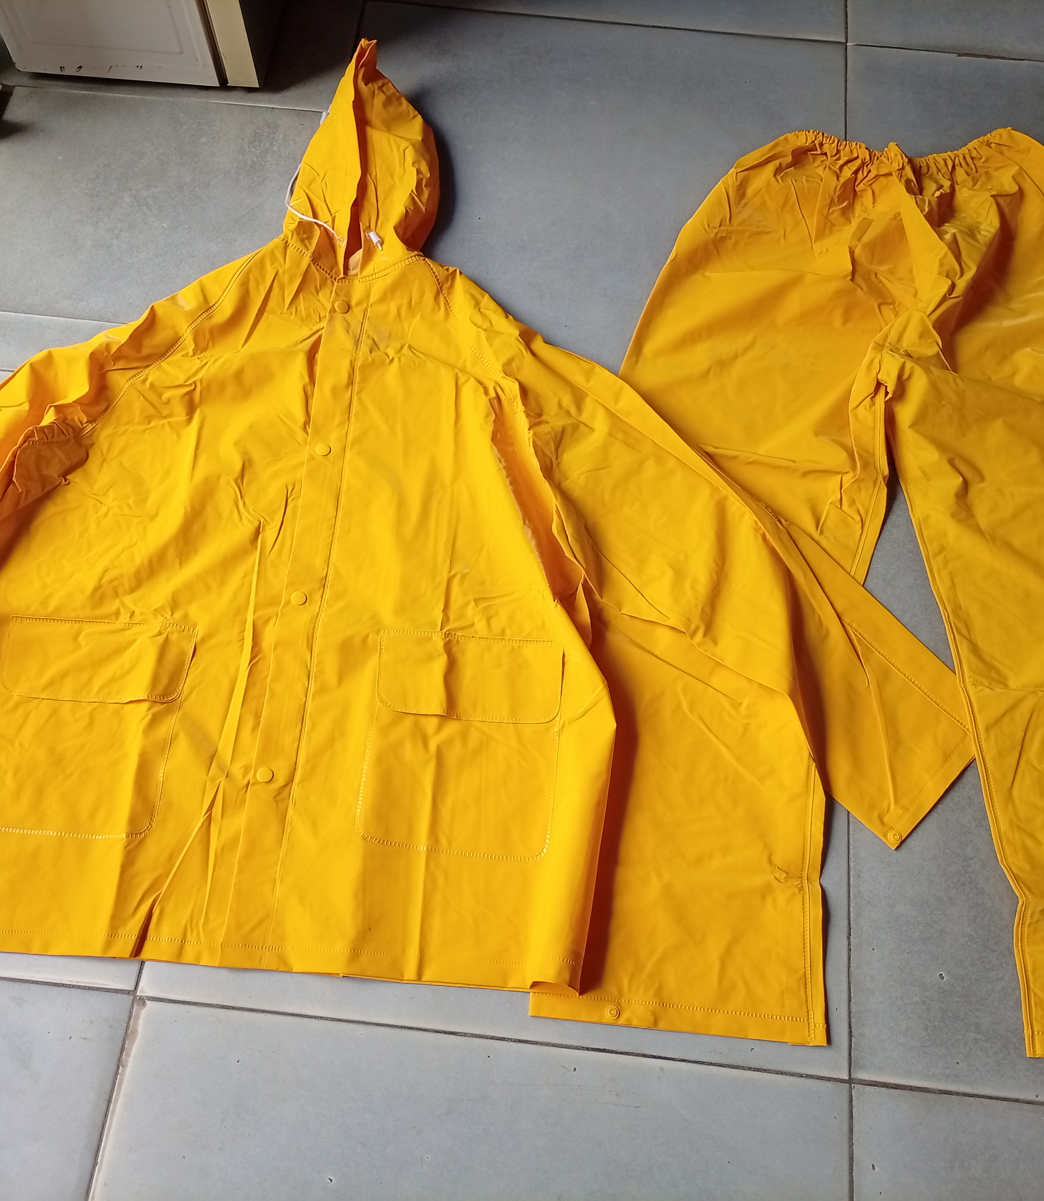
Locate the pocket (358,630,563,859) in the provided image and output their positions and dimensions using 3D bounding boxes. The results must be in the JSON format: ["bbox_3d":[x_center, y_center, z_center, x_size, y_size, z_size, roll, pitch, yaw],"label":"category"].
[{"bbox_3d":[-0.056,0.127,1.132,0.171,0.015,0.205,4,65,1],"label":"pocket"}]

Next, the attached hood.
[{"bbox_3d":[-0.169,-0.500,1.386,0.160,0.105,0.305,2,65,0],"label":"attached hood"}]

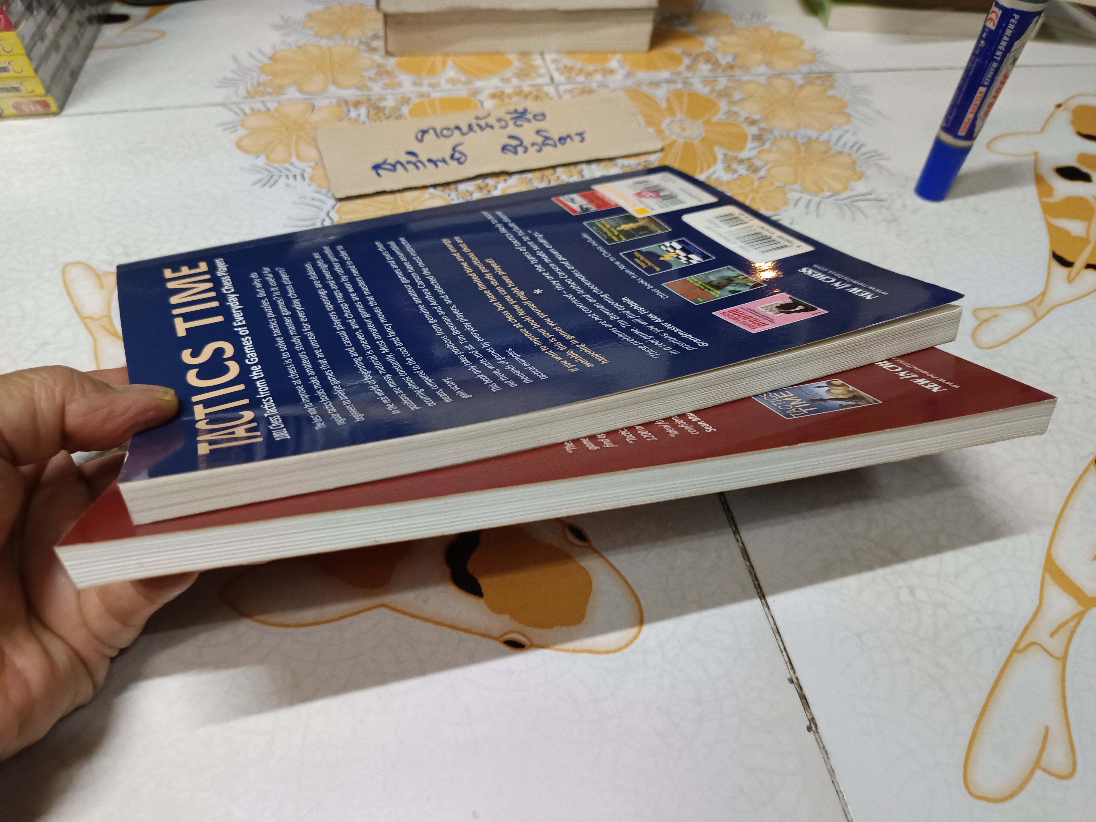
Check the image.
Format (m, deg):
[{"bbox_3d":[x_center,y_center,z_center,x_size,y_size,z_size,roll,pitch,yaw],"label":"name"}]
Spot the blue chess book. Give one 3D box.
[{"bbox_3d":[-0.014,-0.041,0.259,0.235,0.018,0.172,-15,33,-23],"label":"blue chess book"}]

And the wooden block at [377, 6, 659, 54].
[{"bbox_3d":[-0.024,-0.292,0.533,0.174,0.028,0.120,-3,49,-5],"label":"wooden block"}]

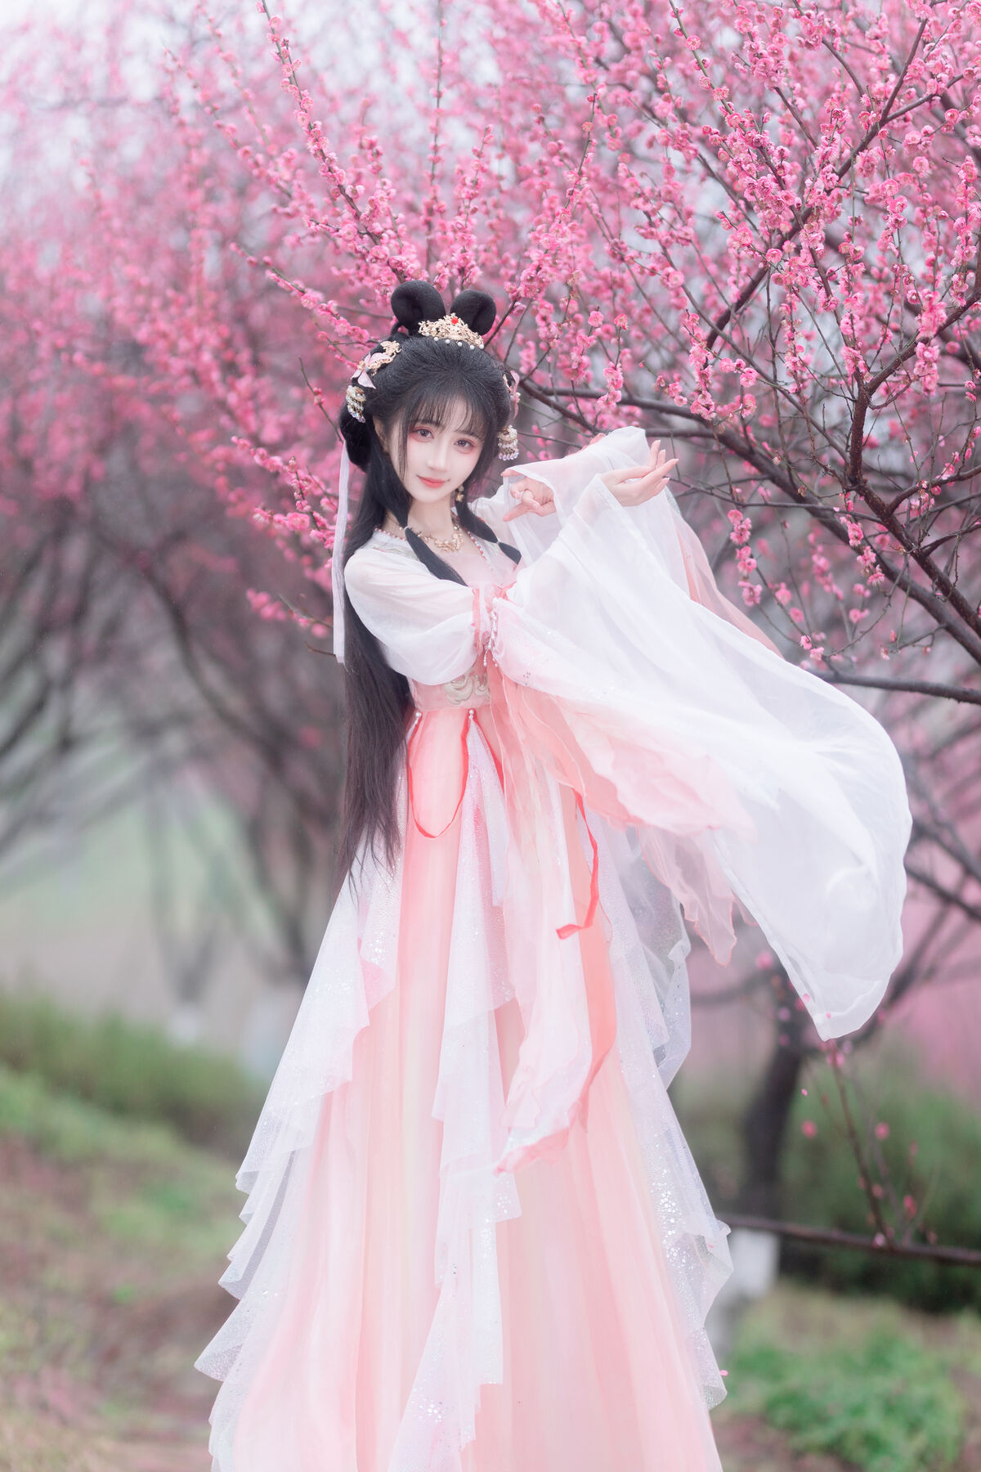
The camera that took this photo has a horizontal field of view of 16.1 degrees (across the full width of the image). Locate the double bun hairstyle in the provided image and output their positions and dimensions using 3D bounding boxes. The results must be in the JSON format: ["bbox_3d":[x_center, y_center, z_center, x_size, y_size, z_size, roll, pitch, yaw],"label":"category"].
[{"bbox_3d":[-0.088,-0.220,4.940,0.230,0.850,0.270,0,0,-20],"label":"double bun hairstyle"}]

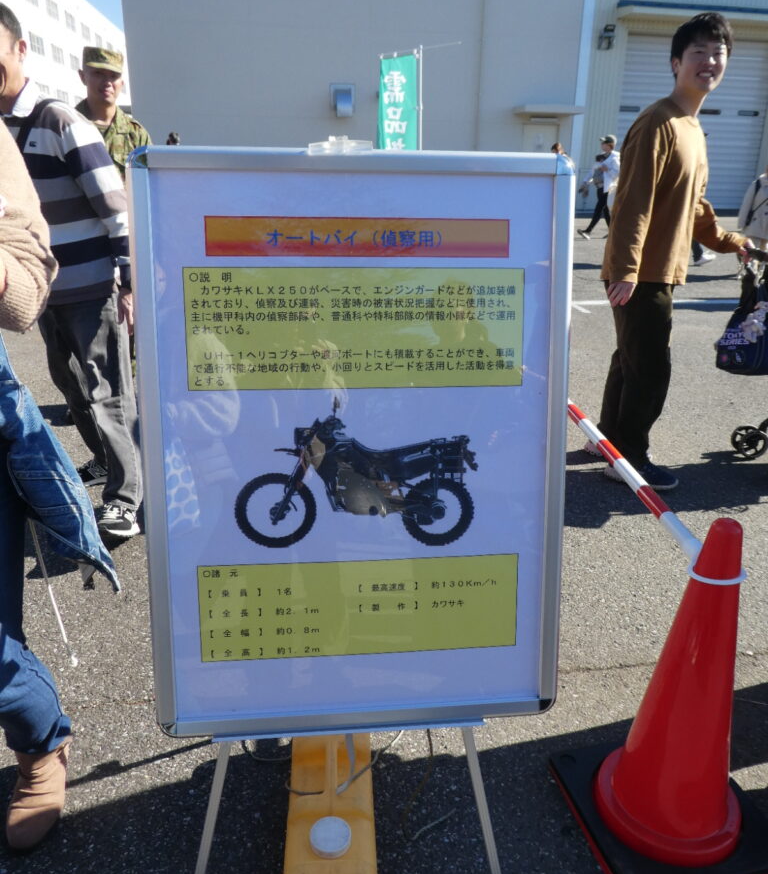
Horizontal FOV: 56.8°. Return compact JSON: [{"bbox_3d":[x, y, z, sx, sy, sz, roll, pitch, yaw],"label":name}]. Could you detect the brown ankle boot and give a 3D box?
[{"bbox_3d":[-0.711,0.684,1.462,0.095,0.160,0.250,-4,20,-11],"label":"brown ankle boot"}]

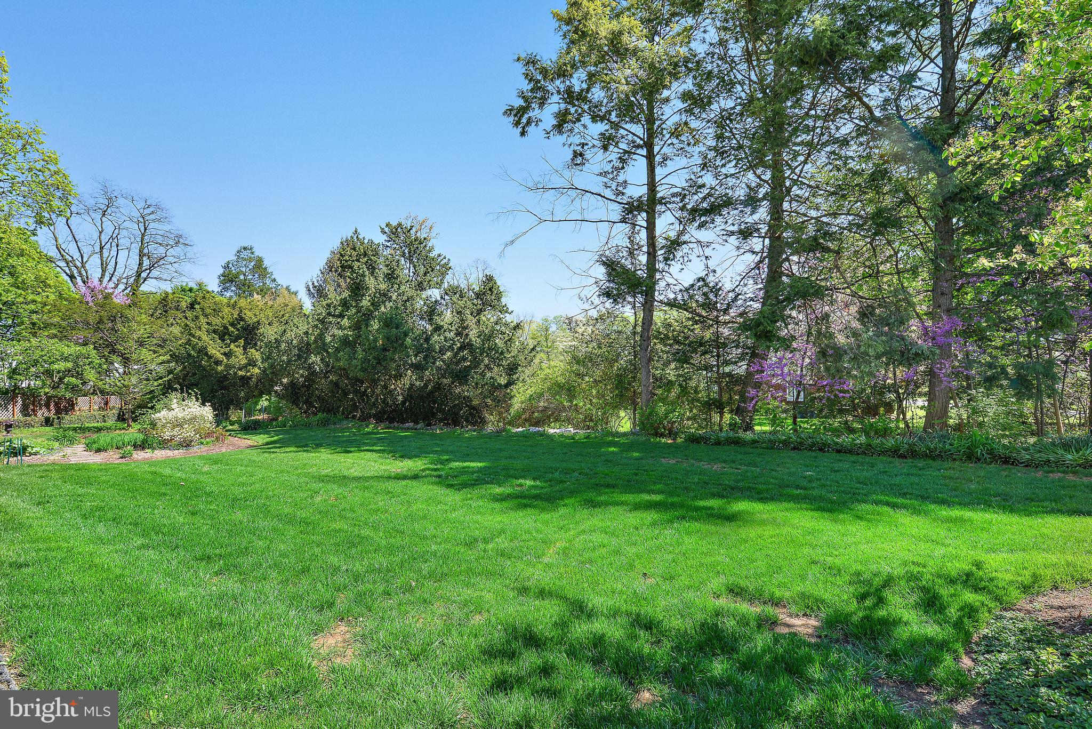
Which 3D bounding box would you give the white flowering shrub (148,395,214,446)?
[{"bbox_3d":[-10.690,1.680,13.400,1.600,1.420,1.500,2,-3,-39],"label":"white flowering shrub"}]

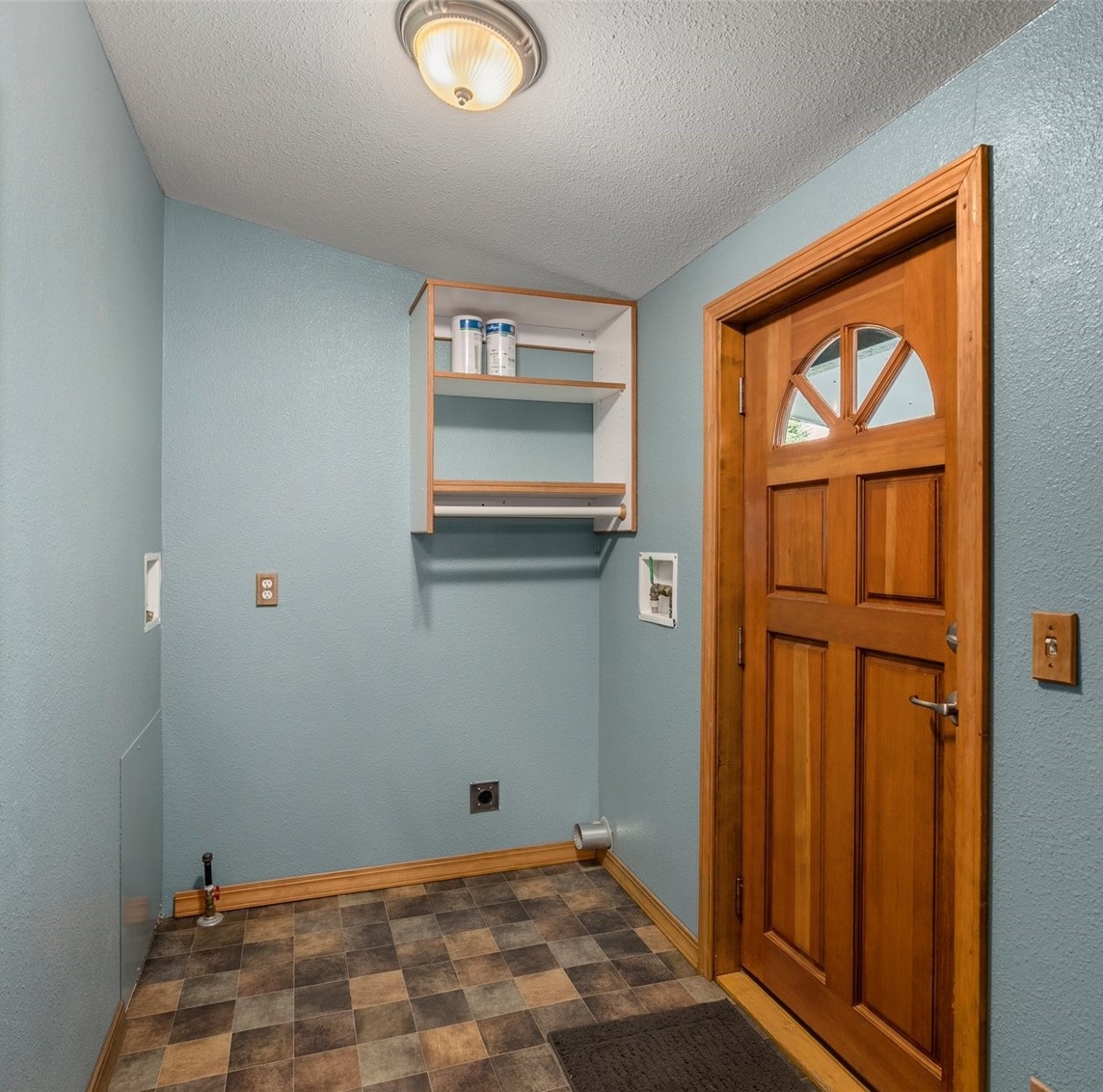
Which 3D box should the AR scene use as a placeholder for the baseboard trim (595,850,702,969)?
[{"bbox_3d":[0.322,1.234,2.580,0.014,0.087,0.836,0,0,-19],"label":"baseboard trim"}]

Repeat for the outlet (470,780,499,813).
[{"bbox_3d":[-0.260,0.978,2.826,0.115,0.115,0.012,0,0,-19],"label":"outlet"}]

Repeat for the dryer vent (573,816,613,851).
[{"bbox_3d":[0.163,1.149,2.885,0.121,0.124,0.124,0,0,-19],"label":"dryer vent"}]

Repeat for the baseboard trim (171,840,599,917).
[{"bbox_3d":[-0.545,1.232,2.730,1.557,0.087,0.014,0,0,-19],"label":"baseboard trim"}]

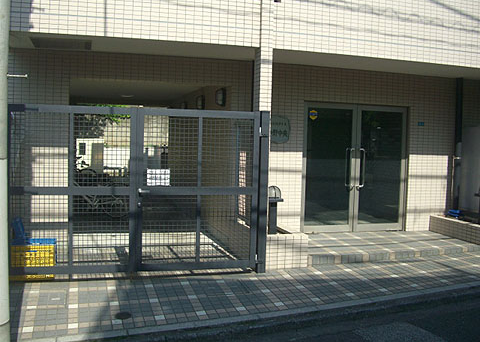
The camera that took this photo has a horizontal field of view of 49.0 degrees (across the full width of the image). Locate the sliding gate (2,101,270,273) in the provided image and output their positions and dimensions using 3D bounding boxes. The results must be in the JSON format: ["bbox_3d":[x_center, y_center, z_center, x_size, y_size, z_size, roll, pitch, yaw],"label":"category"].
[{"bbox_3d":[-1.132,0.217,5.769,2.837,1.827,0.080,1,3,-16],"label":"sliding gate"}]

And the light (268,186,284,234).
[{"bbox_3d":[0.427,0.513,6.762,0.220,0.638,0.220,1,3,-16],"label":"light"}]

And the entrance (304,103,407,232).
[{"bbox_3d":[1.804,-0.036,8.105,1.803,1.992,0.160,1,3,-16],"label":"entrance"}]

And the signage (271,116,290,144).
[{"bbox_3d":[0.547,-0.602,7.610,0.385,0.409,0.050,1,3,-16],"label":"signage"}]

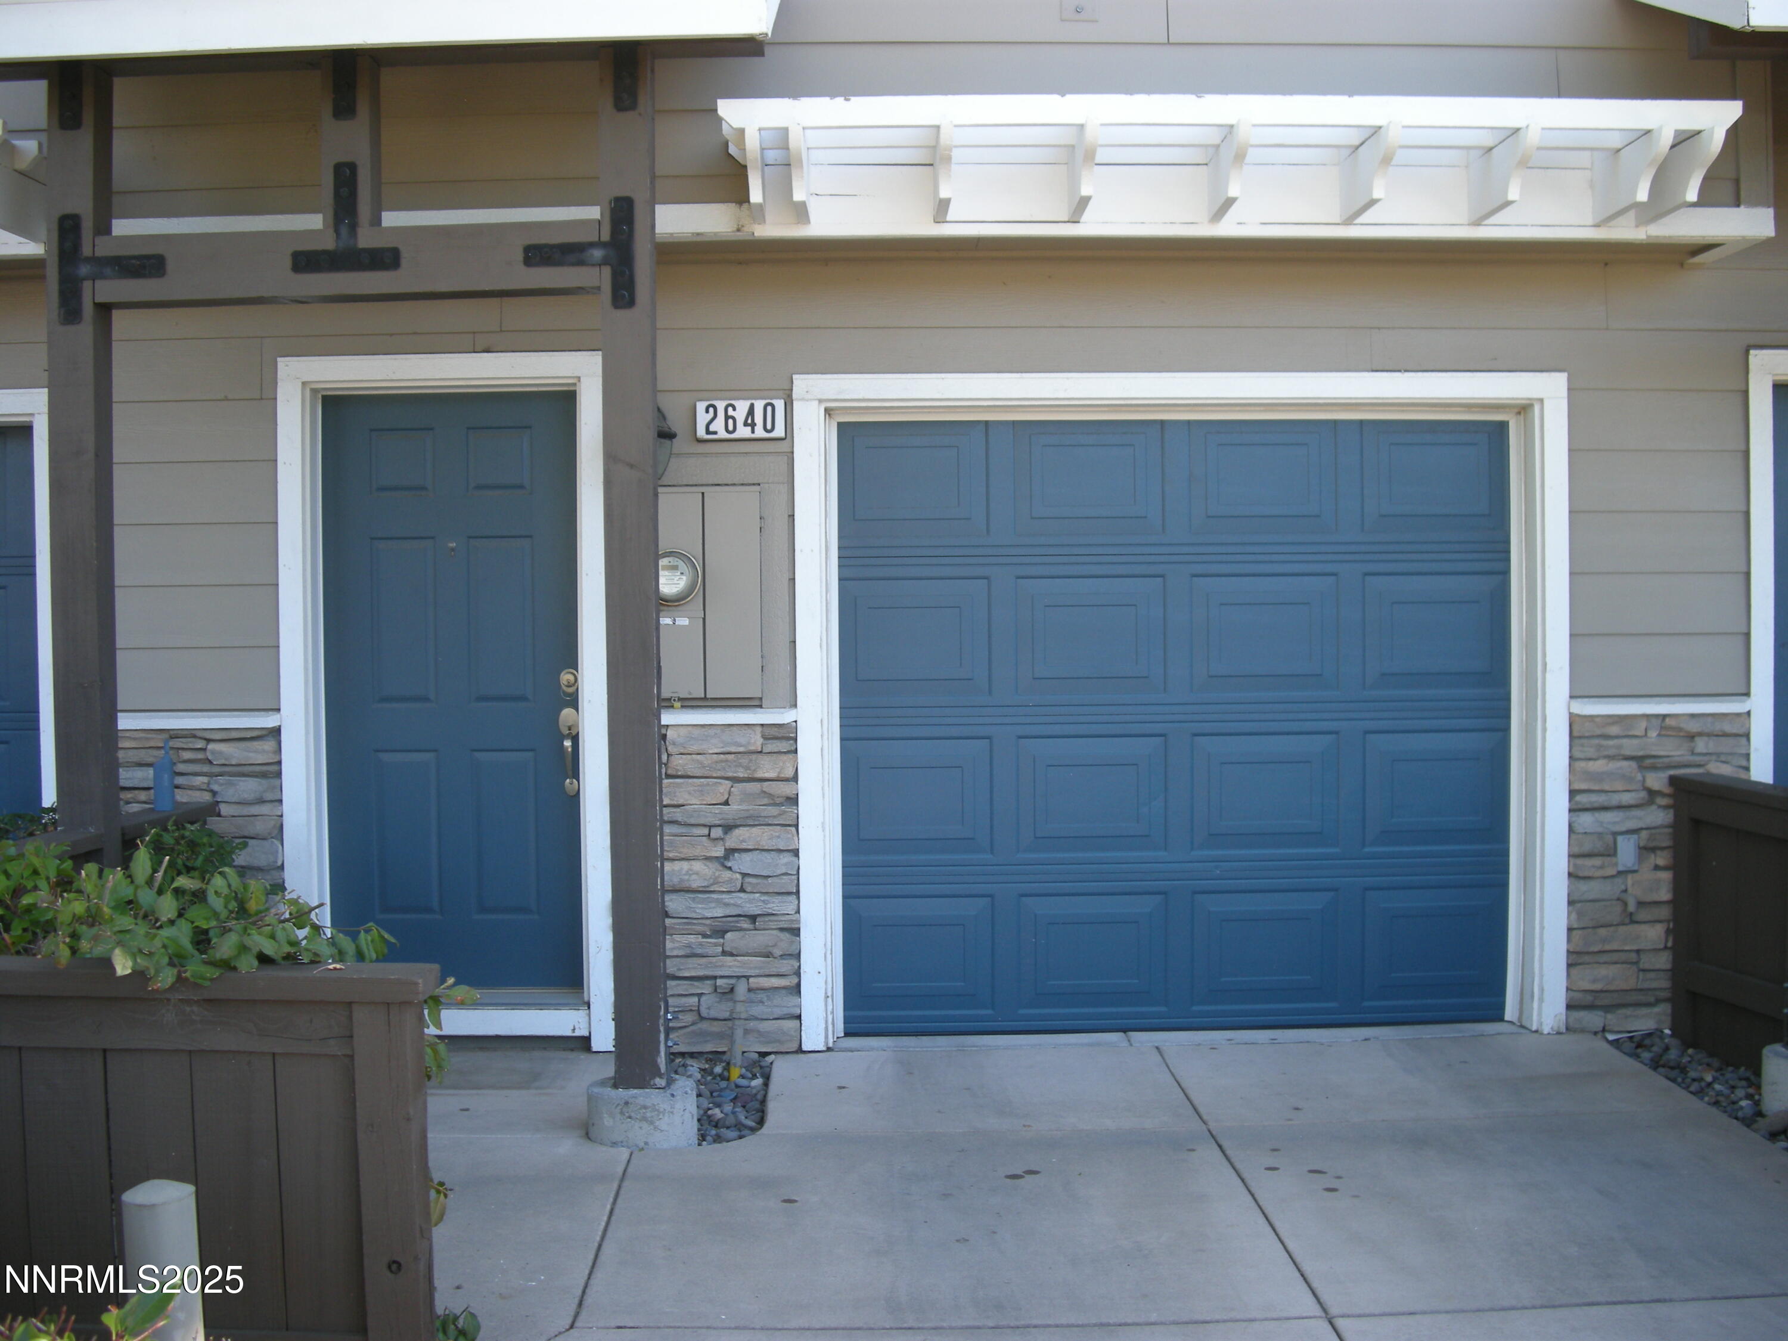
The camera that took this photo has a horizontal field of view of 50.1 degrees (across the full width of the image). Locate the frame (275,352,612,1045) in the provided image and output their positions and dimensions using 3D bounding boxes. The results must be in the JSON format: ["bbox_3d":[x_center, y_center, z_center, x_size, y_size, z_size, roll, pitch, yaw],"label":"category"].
[{"bbox_3d":[-1.448,0.113,6.264,1.089,2.281,0.140,-1,2,0],"label":"frame"}]

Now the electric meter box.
[{"bbox_3d":[-0.616,-0.242,6.159,0.377,0.711,0.150,-1,2,0],"label":"electric meter box"}]

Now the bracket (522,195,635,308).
[{"bbox_3d":[-0.875,-1.161,5.318,0.305,0.310,0.016,-1,2,-2],"label":"bracket"}]

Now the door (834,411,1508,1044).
[{"bbox_3d":[0.960,0.189,6.582,2.320,2.110,0.050,-1,2,-2],"label":"door"}]

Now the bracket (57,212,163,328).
[{"bbox_3d":[-2.157,-1.107,5.282,0.305,0.310,0.016,-1,2,-2],"label":"bracket"}]

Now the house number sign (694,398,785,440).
[{"bbox_3d":[-0.495,-0.808,6.182,0.292,0.135,0.035,-1,2,0],"label":"house number sign"}]

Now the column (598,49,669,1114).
[{"bbox_3d":[-0.738,-0.293,5.418,0.135,2.922,0.134,-1,2,-2],"label":"column"}]

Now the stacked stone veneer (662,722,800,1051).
[{"bbox_3d":[-0.585,0.722,6.407,0.538,1.092,0.090,-1,2,-2],"label":"stacked stone veneer"}]

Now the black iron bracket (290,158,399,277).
[{"bbox_3d":[-1.460,-1.204,5.086,0.297,0.303,0.015,-1,2,0],"label":"black iron bracket"}]

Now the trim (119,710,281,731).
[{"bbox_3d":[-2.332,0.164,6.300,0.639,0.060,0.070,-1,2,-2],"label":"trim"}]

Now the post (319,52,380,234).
[{"bbox_3d":[-1.520,-1.469,5.362,0.133,0.495,0.133,-1,2,-2],"label":"post"}]

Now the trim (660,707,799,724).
[{"bbox_3d":[-0.609,0.150,6.197,0.593,0.055,0.080,-1,2,0],"label":"trim"}]

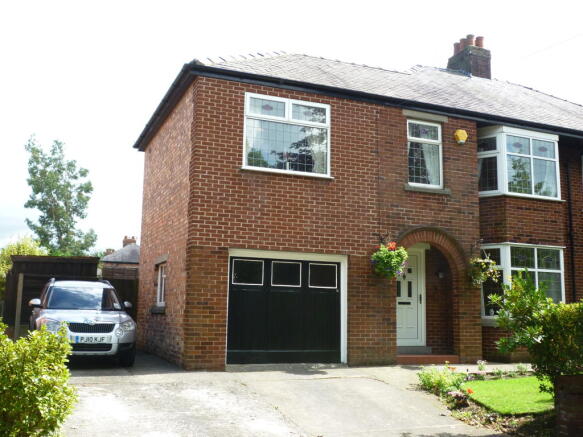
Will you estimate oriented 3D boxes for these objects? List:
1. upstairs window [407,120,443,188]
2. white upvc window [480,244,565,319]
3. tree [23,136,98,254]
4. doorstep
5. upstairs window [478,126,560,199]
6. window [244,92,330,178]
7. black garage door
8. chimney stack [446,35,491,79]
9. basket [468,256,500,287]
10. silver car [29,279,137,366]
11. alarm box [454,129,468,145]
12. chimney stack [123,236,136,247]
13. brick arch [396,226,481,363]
[{"bbox_3d":[2.774,-1.336,13.139,0.899,1.424,0.100,4,-9,-22],"label":"upstairs window"},{"bbox_3d":[5.441,1.498,14.292,2.515,1.717,0.630,5,-10,-22],"label":"white upvc window"},{"bbox_3d":[-11.126,0.699,29.981,3.400,9.414,3.400,5,-10,-22],"label":"tree"},{"bbox_3d":[2.663,2.827,12.560,1.463,0.174,0.360,4,-9,-22],"label":"doorstep"},{"bbox_3d":[5.494,-1.221,14.715,2.515,1.599,0.630,5,-10,-22],"label":"upstairs window"},{"bbox_3d":[-0.068,-1.582,11.941,1.768,1.434,0.100,4,-9,-22],"label":"window"},{"bbox_3d":[-0.094,1.716,11.527,2.219,1.901,0.080,4,-9,-22],"label":"black garage door"},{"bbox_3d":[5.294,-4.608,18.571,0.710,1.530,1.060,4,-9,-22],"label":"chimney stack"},{"bbox_3d":[4.068,1.125,13.096,0.640,0.620,0.620,5,-10,-22],"label":"basket"},{"bbox_3d":[-4.386,2.080,12.802,1.800,1.690,4.220,5,-9,-25],"label":"silver car"},{"bbox_3d":[3.735,-1.786,13.670,0.310,0.310,0.090,5,-10,-22],"label":"alarm box"},{"bbox_3d":[-14.398,2.109,55.324,1.142,0.935,0.800,4,-9,-22],"label":"chimney stack"},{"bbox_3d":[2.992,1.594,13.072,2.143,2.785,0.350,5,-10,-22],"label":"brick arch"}]

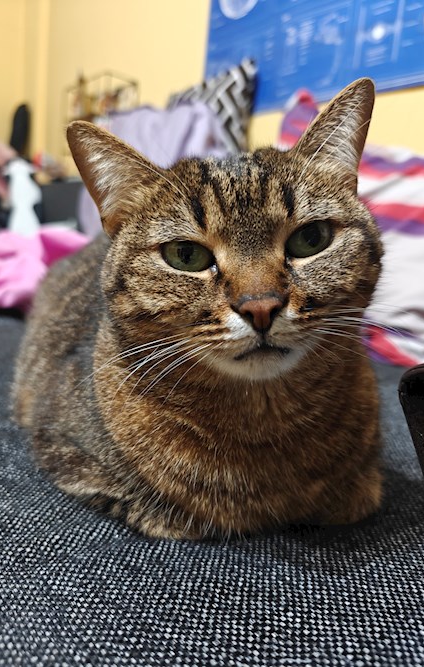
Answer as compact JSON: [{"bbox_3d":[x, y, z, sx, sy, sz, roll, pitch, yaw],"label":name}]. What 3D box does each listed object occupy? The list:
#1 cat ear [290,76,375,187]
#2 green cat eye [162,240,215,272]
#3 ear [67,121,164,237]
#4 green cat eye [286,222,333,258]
[{"bbox_3d":[0.067,-0.104,0.226,0.041,0.053,0.024,24,3,-21],"label":"cat ear"},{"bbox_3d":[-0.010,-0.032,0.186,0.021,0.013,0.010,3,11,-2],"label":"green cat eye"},{"bbox_3d":[-0.051,-0.080,0.216,0.042,0.053,0.024,-33,3,16],"label":"ear"},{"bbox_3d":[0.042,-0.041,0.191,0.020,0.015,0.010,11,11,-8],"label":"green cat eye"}]

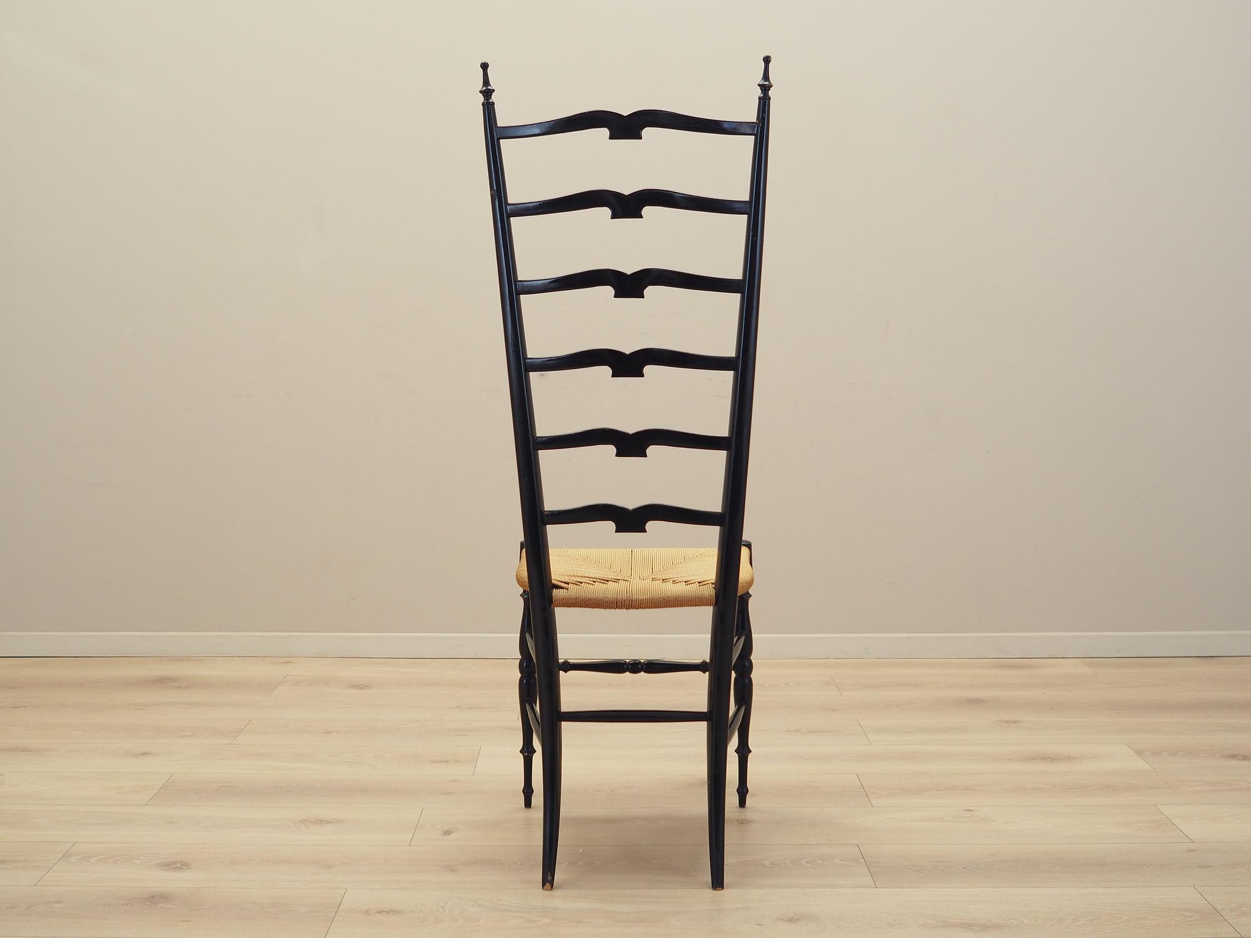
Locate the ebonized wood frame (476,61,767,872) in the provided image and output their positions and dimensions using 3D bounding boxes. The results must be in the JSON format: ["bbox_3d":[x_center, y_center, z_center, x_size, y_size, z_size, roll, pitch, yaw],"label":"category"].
[{"bbox_3d":[0.017,0.020,1.921,0.400,1.220,0.405,0,8,1],"label":"ebonized wood frame"}]

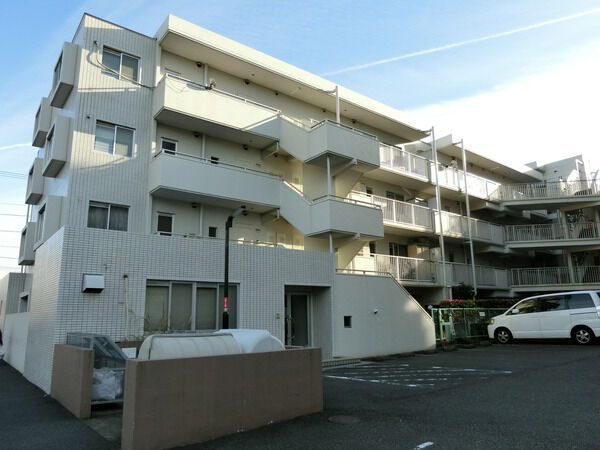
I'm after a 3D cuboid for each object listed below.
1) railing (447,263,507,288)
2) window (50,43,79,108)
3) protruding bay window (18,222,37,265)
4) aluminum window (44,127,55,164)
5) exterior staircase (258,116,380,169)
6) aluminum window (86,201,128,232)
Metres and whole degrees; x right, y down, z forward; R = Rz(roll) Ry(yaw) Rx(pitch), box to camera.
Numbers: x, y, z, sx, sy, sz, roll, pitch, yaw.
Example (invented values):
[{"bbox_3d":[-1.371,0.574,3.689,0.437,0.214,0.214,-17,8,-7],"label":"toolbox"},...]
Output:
[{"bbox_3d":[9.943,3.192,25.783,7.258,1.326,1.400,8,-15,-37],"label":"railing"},{"bbox_3d":[-8.605,-5.423,15.810,0.426,1.588,2.043,8,-15,-37],"label":"window"},{"bbox_3d":[-11.315,0.855,18.115,0.390,1.527,1.972,8,-15,-37],"label":"protruding bay window"},{"bbox_3d":[-8.725,-2.695,15.234,0.103,1.249,1.558,8,-15,-37],"label":"aluminum window"},{"bbox_3d":[1.065,-3.247,16.368,2.520,2.400,2.770,9,-15,-37],"label":"exterior staircase"},{"bbox_3d":[-6.275,-0.264,14.227,1.257,0.882,0.103,8,-15,-37],"label":"aluminum window"}]

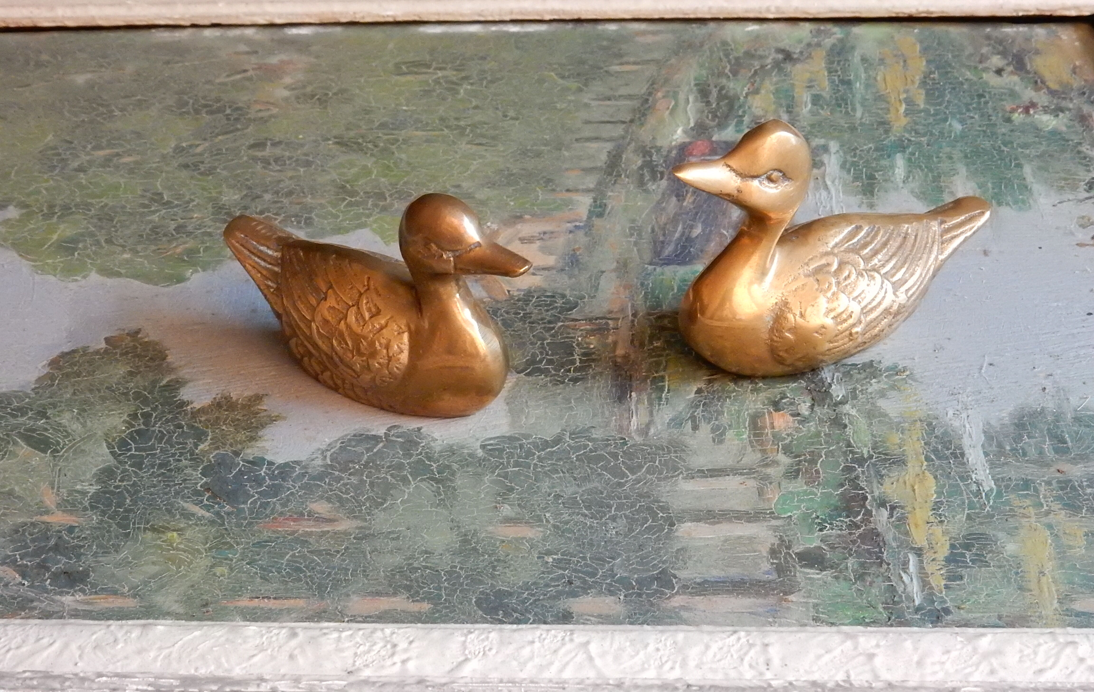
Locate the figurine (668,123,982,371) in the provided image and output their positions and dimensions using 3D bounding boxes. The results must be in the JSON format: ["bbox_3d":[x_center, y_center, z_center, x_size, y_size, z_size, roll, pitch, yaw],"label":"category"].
[{"bbox_3d":[0.073,-0.029,0.485,0.086,0.069,0.041,-9,38,-12],"label":"figurine"}]

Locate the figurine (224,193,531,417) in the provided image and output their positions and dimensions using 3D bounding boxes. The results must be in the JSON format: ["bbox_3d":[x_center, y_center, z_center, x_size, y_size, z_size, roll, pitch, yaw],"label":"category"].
[{"bbox_3d":[-0.043,-0.018,0.478,0.090,0.059,0.038,19,41,24],"label":"figurine"}]

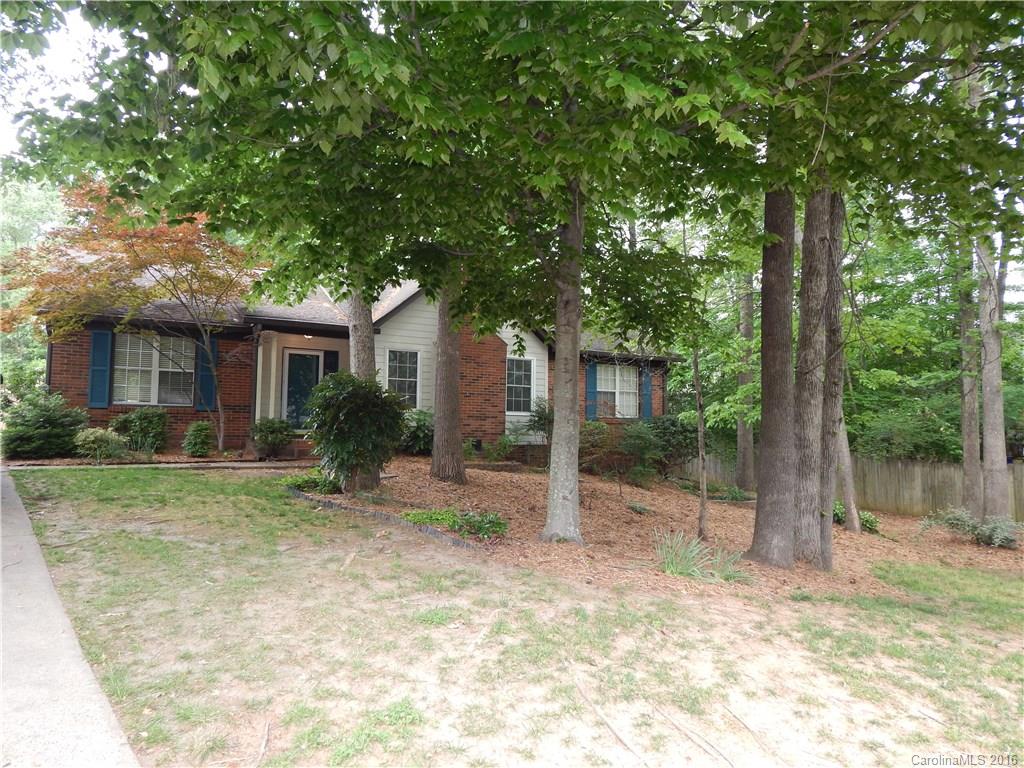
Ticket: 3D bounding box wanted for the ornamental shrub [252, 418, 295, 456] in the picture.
[{"bbox_3d":[-5.491,1.238,15.600,0.979,0.867,0.930,1,-3,0],"label":"ornamental shrub"}]

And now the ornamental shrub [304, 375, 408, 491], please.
[{"bbox_3d":[-2.484,0.754,10.800,1.570,1.817,1.492,1,-3,0],"label":"ornamental shrub"}]

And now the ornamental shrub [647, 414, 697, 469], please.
[{"bbox_3d":[4.876,1.819,20.800,1.661,1.720,1.578,1,-3,0],"label":"ornamental shrub"}]

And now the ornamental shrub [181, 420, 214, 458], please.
[{"bbox_3d":[-6.784,1.188,14.700,0.650,0.775,0.650,1,-3,0],"label":"ornamental shrub"}]

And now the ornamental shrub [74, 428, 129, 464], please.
[{"bbox_3d":[-8.326,1.257,13.800,1.062,0.689,1.062,1,-3,0],"label":"ornamental shrub"}]

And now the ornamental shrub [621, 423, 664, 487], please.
[{"bbox_3d":[3.394,1.842,17.900,1.097,1.710,1.097,1,-3,0],"label":"ornamental shrub"}]

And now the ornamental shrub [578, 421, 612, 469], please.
[{"bbox_3d":[2.307,1.822,20.000,1.141,1.454,1.141,1,-3,0],"label":"ornamental shrub"}]

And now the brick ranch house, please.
[{"bbox_3d":[-4.387,-0.531,22.457,17.706,5.700,9.600,3,-3,-27],"label":"brick ranch house"}]

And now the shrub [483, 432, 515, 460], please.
[{"bbox_3d":[-0.373,1.713,18.800,0.965,0.777,0.965,1,-3,0],"label":"shrub"}]

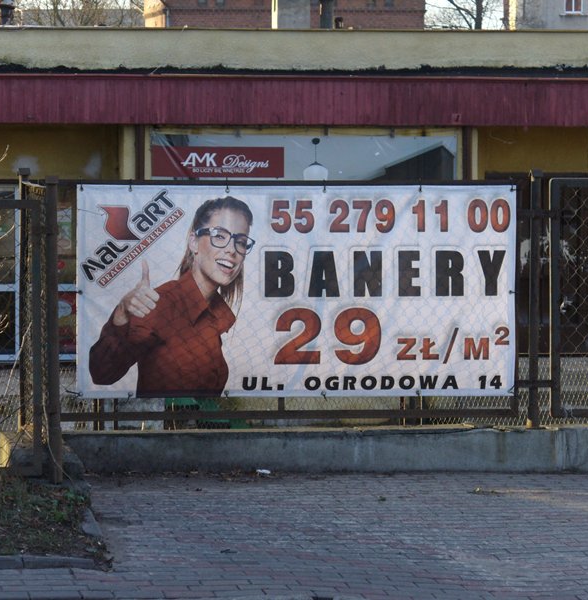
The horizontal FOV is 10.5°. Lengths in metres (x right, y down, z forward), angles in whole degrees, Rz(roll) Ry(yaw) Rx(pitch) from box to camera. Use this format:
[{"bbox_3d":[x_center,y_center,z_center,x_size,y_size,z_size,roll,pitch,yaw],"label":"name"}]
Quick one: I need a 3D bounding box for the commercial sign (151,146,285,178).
[{"bbox_3d":[-0.853,-1.546,35.800,1.500,0.345,0.020,0,5,-8],"label":"commercial sign"}]

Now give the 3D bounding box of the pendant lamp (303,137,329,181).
[{"bbox_3d":[0.248,-1.613,37.200,0.290,0.550,0.290,0,5,-8],"label":"pendant lamp"}]

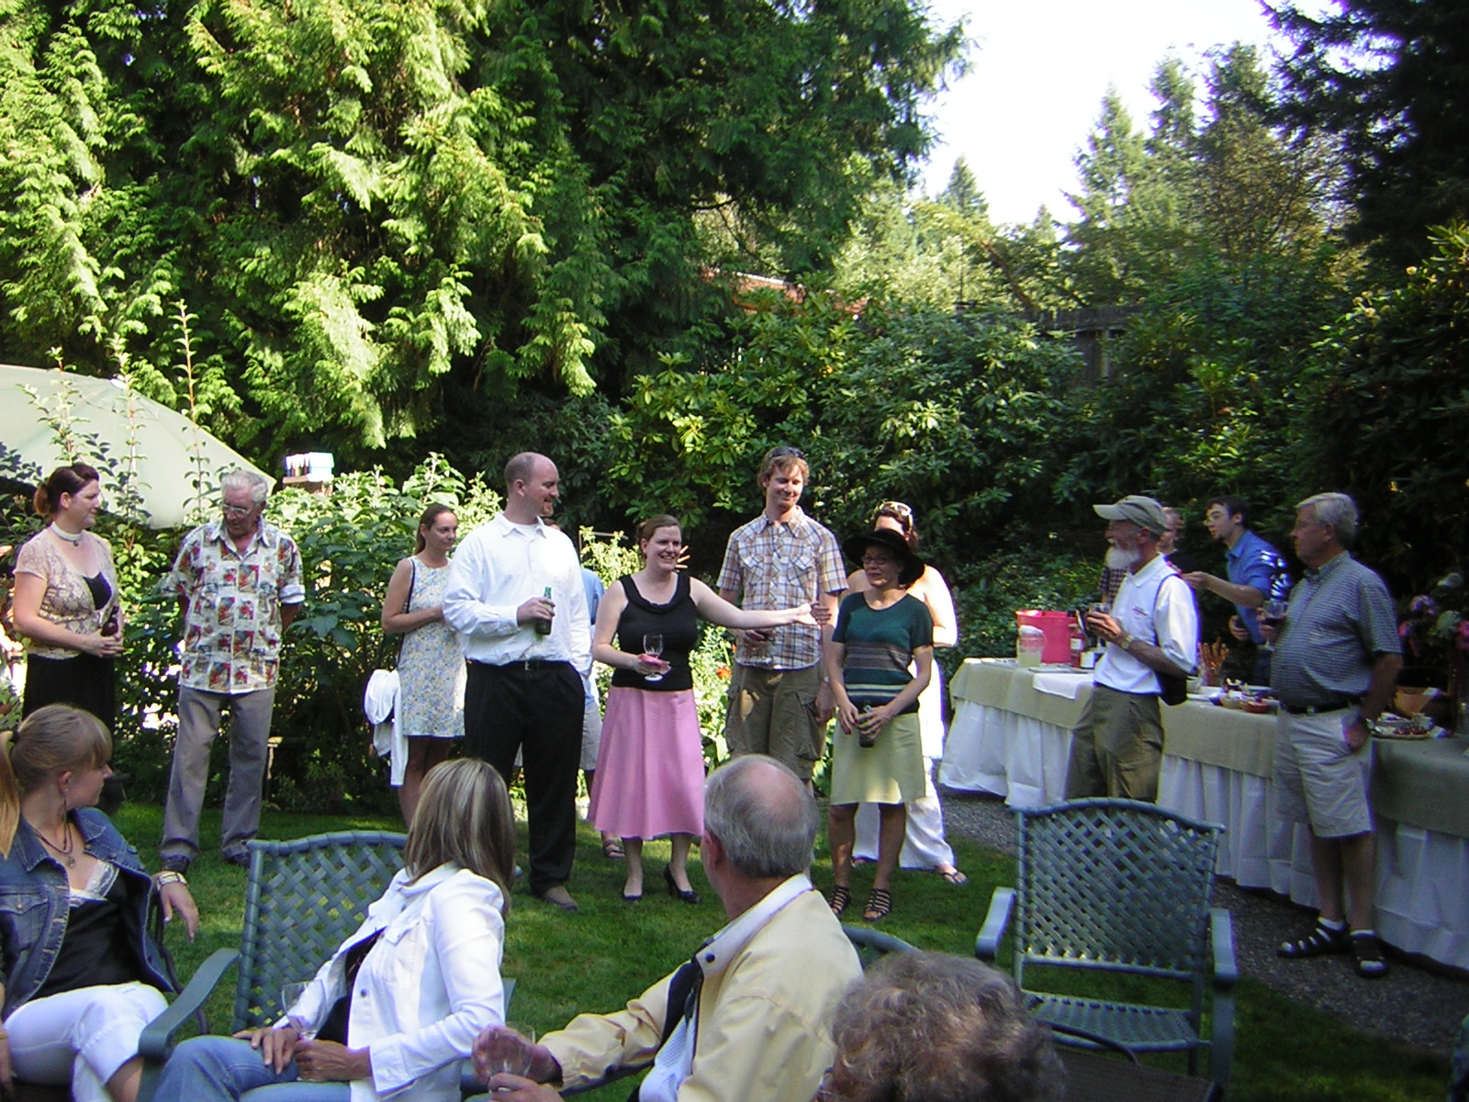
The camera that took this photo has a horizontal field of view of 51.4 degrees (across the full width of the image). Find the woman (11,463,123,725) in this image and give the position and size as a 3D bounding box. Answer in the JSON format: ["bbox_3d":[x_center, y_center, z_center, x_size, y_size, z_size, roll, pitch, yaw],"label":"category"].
[{"bbox_3d":[-2.570,0.520,5.850,0.400,1.700,0.480,2,1,24],"label":"woman"}]

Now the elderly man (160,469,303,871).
[{"bbox_3d":[-2.263,0.519,6.870,0.620,1.750,0.430,1,3,-19],"label":"elderly man"}]

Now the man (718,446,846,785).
[{"bbox_3d":[0.211,0.522,6.600,0.570,1.900,0.400,2,3,10],"label":"man"}]

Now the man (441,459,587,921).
[{"bbox_3d":[-0.904,0.520,6.420,0.620,1.860,0.450,1,3,-22],"label":"man"}]

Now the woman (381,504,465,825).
[{"bbox_3d":[-1.457,0.587,7.250,0.460,1.610,0.360,1,1,-33],"label":"woman"}]

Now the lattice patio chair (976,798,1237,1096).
[{"bbox_3d":[0.951,1.159,3.921,0.610,0.900,0.630,2,3,16],"label":"lattice patio chair"}]

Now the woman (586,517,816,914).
[{"bbox_3d":[-0.147,0.637,6.620,0.950,1.650,0.500,1,3,-14],"label":"woman"}]

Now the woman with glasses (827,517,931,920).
[{"bbox_3d":[0.594,0.690,6.220,0.450,1.560,0.360,2,1,20],"label":"woman with glasses"}]

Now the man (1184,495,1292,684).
[{"bbox_3d":[2.550,0.600,7.650,0.620,1.750,0.520,1,1,-22],"label":"man"}]

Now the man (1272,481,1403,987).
[{"bbox_3d":[2.237,0.663,5.720,0.480,1.750,0.560,1,1,-24],"label":"man"}]

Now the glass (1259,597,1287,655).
[{"bbox_3d":[2.045,0.288,5.790,0.090,0.210,0.090,5,1,0],"label":"glass"}]

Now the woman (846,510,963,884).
[{"bbox_3d":[0.787,0.616,7.100,0.560,1.700,0.420,2,3,12],"label":"woman"}]

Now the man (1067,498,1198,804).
[{"bbox_3d":[1.684,0.644,6.450,0.500,1.750,0.530,0,3,-31],"label":"man"}]

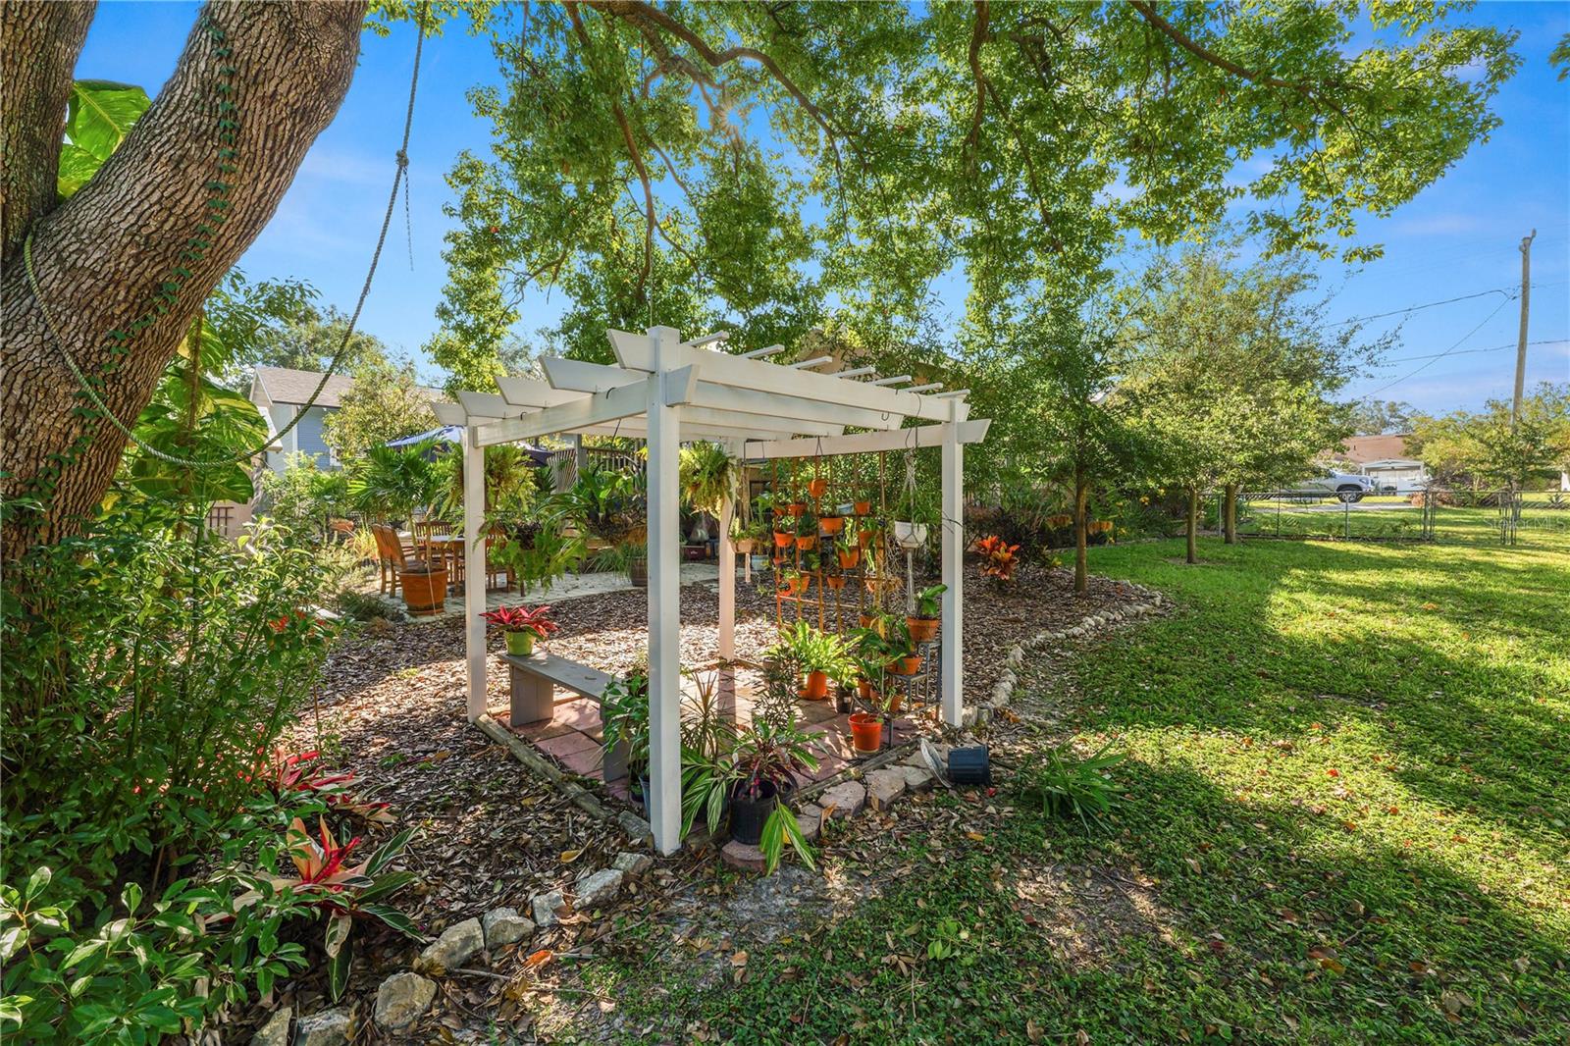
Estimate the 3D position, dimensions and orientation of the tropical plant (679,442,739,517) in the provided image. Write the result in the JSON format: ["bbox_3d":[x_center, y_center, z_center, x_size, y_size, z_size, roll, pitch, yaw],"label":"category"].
[{"bbox_3d":[-0.671,-0.369,5.100,0.580,0.620,0.580,0,2,-7],"label":"tropical plant"}]

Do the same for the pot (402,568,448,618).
[{"bbox_3d":[-4.188,0.806,7.100,0.530,0.500,0.530,-1,3,-26],"label":"pot"}]

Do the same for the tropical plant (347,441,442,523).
[{"bbox_3d":[-4.609,-0.470,7.200,0.950,0.930,0.920,-1,3,-24],"label":"tropical plant"}]

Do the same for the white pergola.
[{"bbox_3d":[-0.452,0.217,3.930,2.490,2.130,2.630,-2,3,-42],"label":"white pergola"}]

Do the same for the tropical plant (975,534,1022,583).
[{"bbox_3d":[3.287,0.557,9.400,0.660,0.720,0.660,1,2,19],"label":"tropical plant"}]

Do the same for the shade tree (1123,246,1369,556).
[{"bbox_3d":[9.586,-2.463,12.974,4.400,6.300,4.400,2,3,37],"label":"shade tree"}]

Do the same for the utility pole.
[{"bbox_3d":[29.678,-6.165,24.724,0.300,11.200,0.300,-2,3,-40],"label":"utility pole"}]

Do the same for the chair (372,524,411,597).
[{"bbox_3d":[-5.143,0.499,8.150,0.580,0.950,0.550,-2,3,-41],"label":"chair"}]

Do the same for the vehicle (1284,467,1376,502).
[{"bbox_3d":[25.936,-1.922,30.390,1.900,1.800,5.400,-2,3,-43],"label":"vehicle"}]

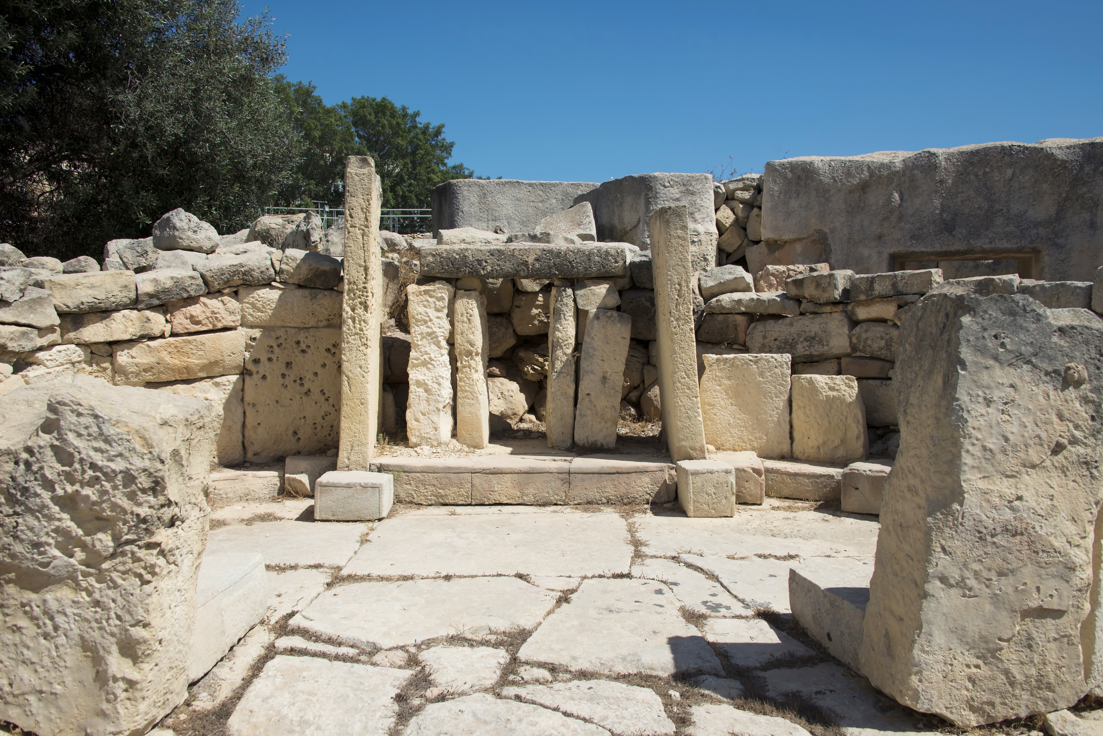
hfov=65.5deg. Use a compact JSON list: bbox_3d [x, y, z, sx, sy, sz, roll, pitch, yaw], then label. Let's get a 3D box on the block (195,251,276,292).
[{"bbox_3d":[-3.454,-1.056,9.418,0.780,0.370,0.500,-6,3,-15],"label":"block"}]

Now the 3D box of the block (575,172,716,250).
[{"bbox_3d":[1.221,-1.751,11.000,1.100,1.250,1.350,-2,3,-30],"label":"block"}]

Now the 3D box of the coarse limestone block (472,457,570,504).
[{"bbox_3d":[-0.350,1.320,10.080,1.120,0.440,0.720,0,0,0],"label":"coarse limestone block"}]

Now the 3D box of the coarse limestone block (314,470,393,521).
[{"bbox_3d":[-2.100,1.363,9.130,0.680,0.380,0.620,0,0,-2],"label":"coarse limestone block"}]

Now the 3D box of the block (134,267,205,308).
[{"bbox_3d":[-4.430,-0.930,10.050,0.750,0.420,0.500,0,1,-14],"label":"block"}]

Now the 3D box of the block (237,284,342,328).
[{"bbox_3d":[-2.884,-0.683,9.631,1.150,0.450,0.500,0,2,-8],"label":"block"}]

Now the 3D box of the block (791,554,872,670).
[{"bbox_3d":[1.801,1.292,4.461,0.720,0.290,0.950,0,2,-12],"label":"block"}]

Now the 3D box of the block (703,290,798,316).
[{"bbox_3d":[2.246,-0.718,9.600,0.998,0.254,0.450,1,2,15],"label":"block"}]

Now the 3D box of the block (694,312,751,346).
[{"bbox_3d":[2.048,-0.463,10.290,0.620,0.370,0.450,0,2,3],"label":"block"}]

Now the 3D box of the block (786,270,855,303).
[{"bbox_3d":[3.560,-1.070,11.400,0.850,0.410,0.550,0,1,14],"label":"block"}]

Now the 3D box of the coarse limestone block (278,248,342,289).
[{"bbox_3d":[-2.320,-0.953,8.250,0.540,0.340,0.400,0,3,-5],"label":"coarse limestone block"}]

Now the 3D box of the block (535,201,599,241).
[{"bbox_3d":[0.175,-1.689,9.900,0.719,0.434,0.400,0,2,5],"label":"block"}]

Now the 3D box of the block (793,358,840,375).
[{"bbox_3d":[2.927,-0.010,9.550,0.531,0.189,0.360,-2,1,24],"label":"block"}]

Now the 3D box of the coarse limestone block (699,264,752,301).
[{"bbox_3d":[2.095,-1.030,10.369,0.620,0.380,0.500,0,2,10],"label":"coarse limestone block"}]

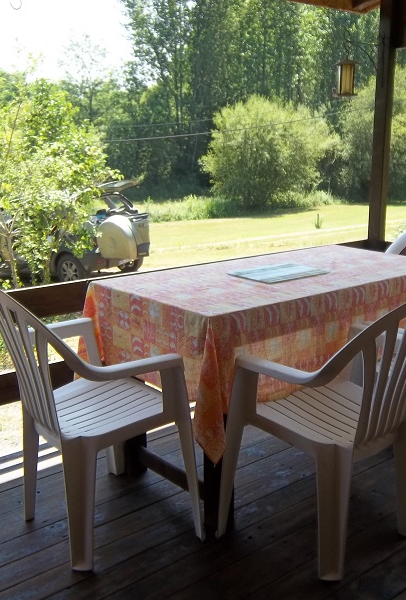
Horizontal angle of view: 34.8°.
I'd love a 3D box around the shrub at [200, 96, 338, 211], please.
[{"bbox_3d":[2.754,-6.109,26.800,5.400,4.800,5.200,1,13,6],"label":"shrub"}]

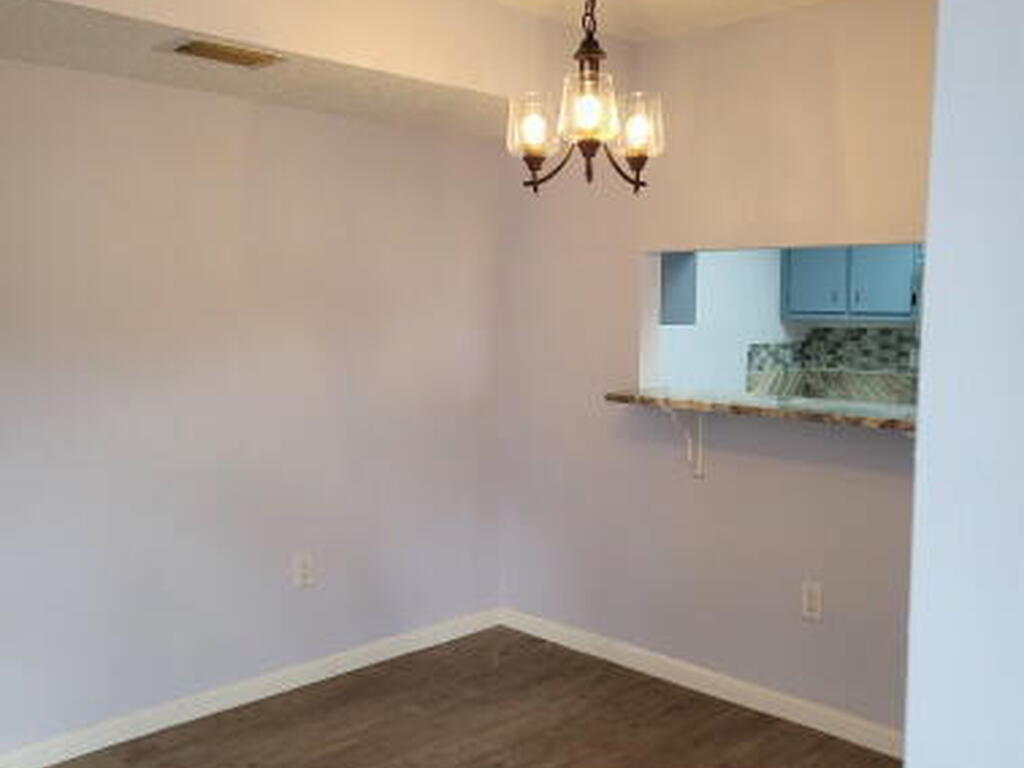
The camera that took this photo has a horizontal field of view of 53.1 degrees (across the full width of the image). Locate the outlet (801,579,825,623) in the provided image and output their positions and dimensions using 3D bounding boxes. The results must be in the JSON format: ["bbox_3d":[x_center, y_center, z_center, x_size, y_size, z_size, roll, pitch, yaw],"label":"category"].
[{"bbox_3d":[0.999,0.724,3.421,0.074,0.118,0.012,5,7,44],"label":"outlet"}]

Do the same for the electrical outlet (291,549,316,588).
[{"bbox_3d":[-0.756,0.674,3.726,0.012,0.118,0.074,5,7,44],"label":"electrical outlet"}]

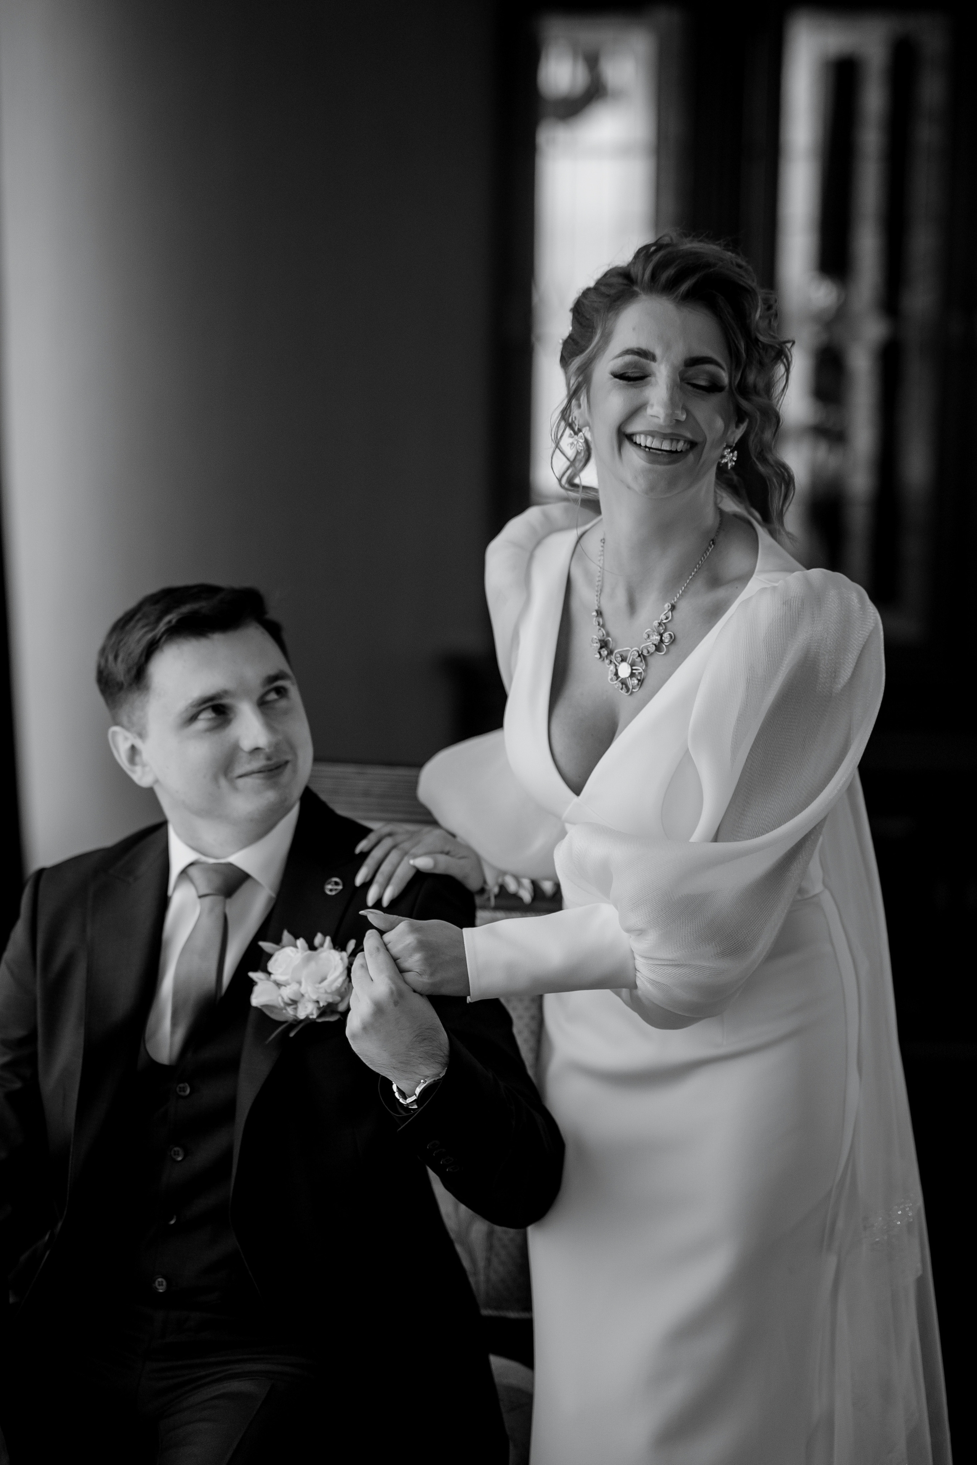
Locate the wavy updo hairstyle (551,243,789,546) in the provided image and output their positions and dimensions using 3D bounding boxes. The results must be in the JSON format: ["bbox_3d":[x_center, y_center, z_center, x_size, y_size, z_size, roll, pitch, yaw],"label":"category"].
[{"bbox_3d":[0.172,-0.311,3.090,0.220,0.262,0.230,6,2,2],"label":"wavy updo hairstyle"}]

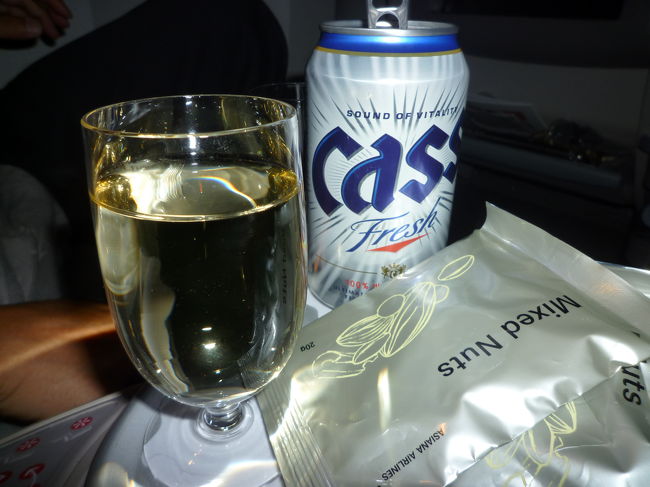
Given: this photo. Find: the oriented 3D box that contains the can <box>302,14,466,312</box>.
[{"bbox_3d":[0.025,-0.031,0.211,0.066,0.122,0.066,0,20,-4],"label":"can"}]

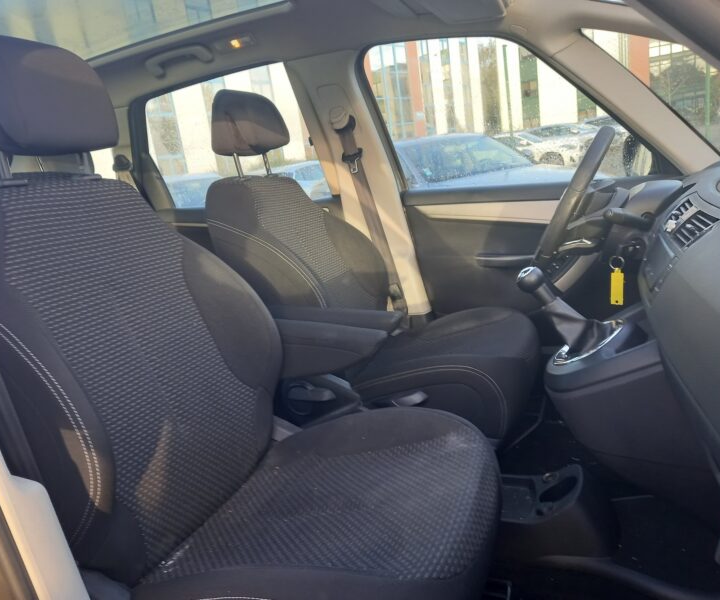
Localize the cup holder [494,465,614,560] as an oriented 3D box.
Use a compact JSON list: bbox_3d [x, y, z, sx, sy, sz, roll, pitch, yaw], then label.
[{"bbox_3d":[0.395,0.427,1.210,0.260,0.140,0.210,-4,13,19],"label":"cup holder"}]

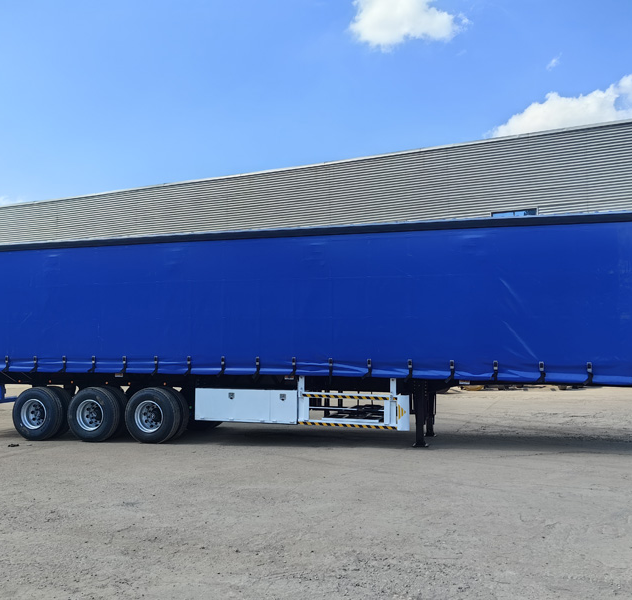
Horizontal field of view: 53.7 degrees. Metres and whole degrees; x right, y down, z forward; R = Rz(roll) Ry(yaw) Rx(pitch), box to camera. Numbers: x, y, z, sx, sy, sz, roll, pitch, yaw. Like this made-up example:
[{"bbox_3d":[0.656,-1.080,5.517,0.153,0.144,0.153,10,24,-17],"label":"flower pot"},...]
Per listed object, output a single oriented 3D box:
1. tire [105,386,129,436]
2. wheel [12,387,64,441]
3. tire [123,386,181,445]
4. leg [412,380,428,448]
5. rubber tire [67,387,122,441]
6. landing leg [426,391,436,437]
[{"bbox_3d":[-4.257,2.271,12.576,1.070,1.065,0.300,-2,-3,17],"label":"tire"},{"bbox_3d":[-5.609,2.297,12.626,1.070,1.065,0.300,-2,-3,17],"label":"wheel"},{"bbox_3d":[-3.100,2.200,11.875,1.070,1.065,0.300,-2,-3,17],"label":"tire"},{"bbox_3d":[1.782,1.943,10.732,0.250,1.150,0.200,-2,-3,17],"label":"leg"},{"bbox_3d":[-4.354,2.252,12.250,1.070,1.065,0.300,-2,-3,17],"label":"rubber tire"},{"bbox_3d":[2.227,2.108,12.231,0.250,1.120,0.200,-2,-3,17],"label":"landing leg"}]

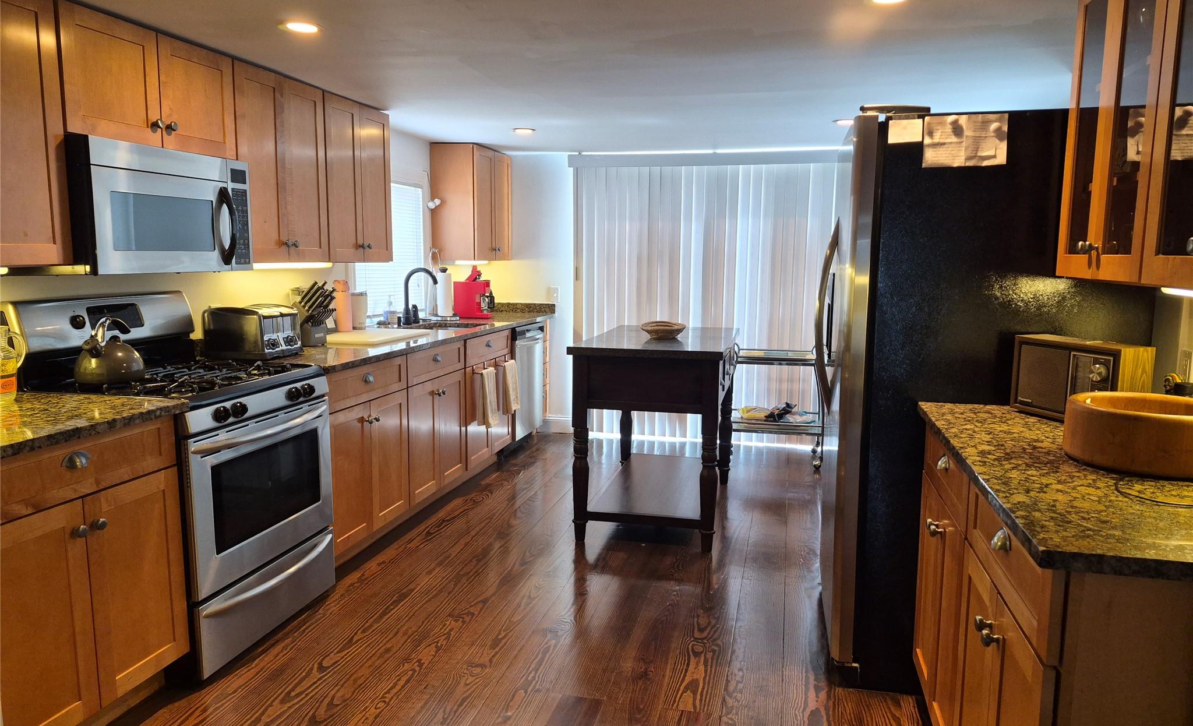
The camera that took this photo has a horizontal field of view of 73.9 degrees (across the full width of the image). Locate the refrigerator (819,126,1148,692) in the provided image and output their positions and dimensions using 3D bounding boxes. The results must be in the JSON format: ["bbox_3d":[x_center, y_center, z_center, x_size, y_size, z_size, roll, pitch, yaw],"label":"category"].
[{"bbox_3d":[1.207,0.110,2.758,0.887,1.761,0.905,2,8,14],"label":"refrigerator"}]

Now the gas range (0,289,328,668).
[{"bbox_3d":[-1.443,0.366,2.891,0.680,1.200,0.757,2,8,14],"label":"gas range"}]

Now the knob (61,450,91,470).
[{"bbox_3d":[-1.339,0.247,2.044,0.026,0.037,0.082,2,8,14],"label":"knob"}]

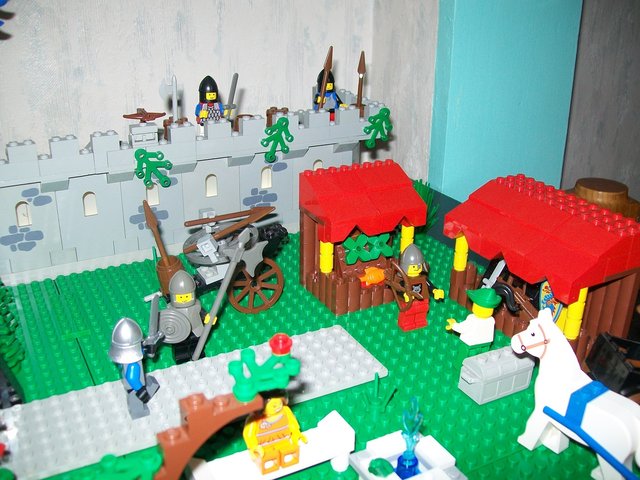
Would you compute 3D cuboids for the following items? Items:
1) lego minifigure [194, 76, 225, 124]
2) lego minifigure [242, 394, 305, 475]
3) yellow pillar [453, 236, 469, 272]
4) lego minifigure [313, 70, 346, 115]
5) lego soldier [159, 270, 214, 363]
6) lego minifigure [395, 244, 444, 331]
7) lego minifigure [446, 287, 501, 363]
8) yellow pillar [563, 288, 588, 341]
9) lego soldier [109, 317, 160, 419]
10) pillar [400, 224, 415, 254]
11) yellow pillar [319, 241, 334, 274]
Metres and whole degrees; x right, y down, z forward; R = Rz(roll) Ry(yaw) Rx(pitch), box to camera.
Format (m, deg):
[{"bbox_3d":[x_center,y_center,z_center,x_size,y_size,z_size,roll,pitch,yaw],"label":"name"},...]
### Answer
[{"bbox_3d":[-0.072,-0.086,0.427,0.024,0.045,0.016,-11,25,-26],"label":"lego minifigure"},{"bbox_3d":[-0.017,0.072,0.256,0.026,0.030,0.018,-11,26,-26],"label":"lego minifigure"},{"bbox_3d":[0.084,0.005,0.392,0.008,0.028,0.008,-11,26,-26],"label":"yellow pillar"},{"bbox_3d":[0.007,-0.097,0.469,0.026,0.045,0.017,-11,26,-26],"label":"lego minifigure"},{"bbox_3d":[-0.062,0.039,0.313,0.026,0.045,0.019,-11,25,-26],"label":"lego soldier"},{"bbox_3d":[0.051,0.026,0.351,0.025,0.045,0.018,-9,24,-22],"label":"lego minifigure"},{"bbox_3d":[0.074,0.042,0.321,0.023,0.042,0.021,-9,24,-22],"label":"lego minifigure"},{"bbox_3d":[0.126,0.035,0.326,0.008,0.029,0.008,-11,26,-26],"label":"yellow pillar"},{"bbox_3d":[-0.078,0.052,0.280,0.022,0.047,0.023,-11,26,-26],"label":"lego soldier"},{"bbox_3d":[0.054,-0.003,0.409,0.008,0.028,0.008,-11,26,-26],"label":"pillar"},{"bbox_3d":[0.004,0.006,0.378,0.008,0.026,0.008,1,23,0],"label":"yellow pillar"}]

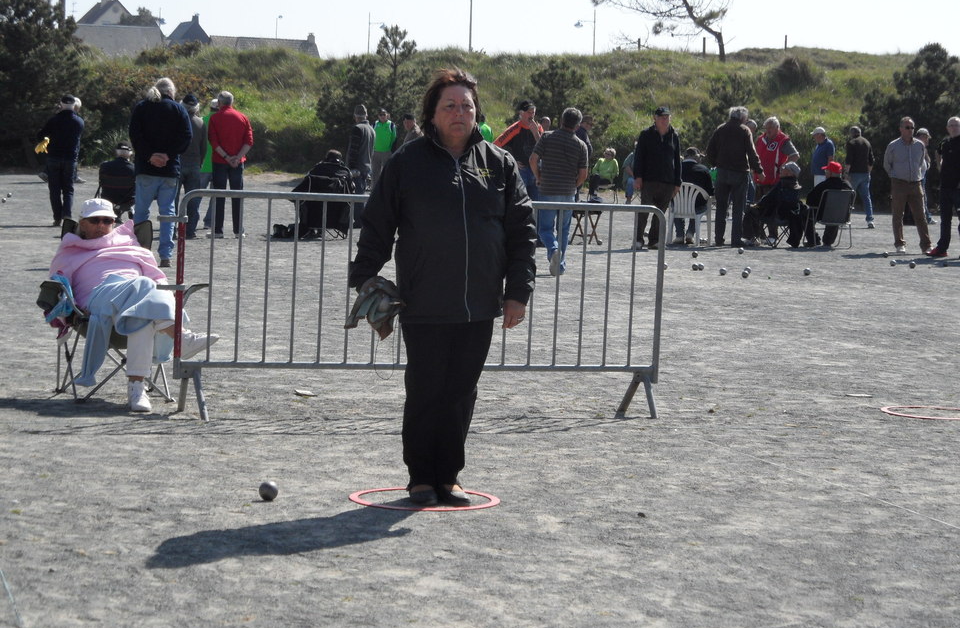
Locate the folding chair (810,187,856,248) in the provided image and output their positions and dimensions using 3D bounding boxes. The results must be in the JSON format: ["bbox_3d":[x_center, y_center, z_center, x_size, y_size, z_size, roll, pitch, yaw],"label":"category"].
[{"bbox_3d":[4.645,-1.259,29.400,0.540,0.790,0.600,1,5,-18],"label":"folding chair"}]

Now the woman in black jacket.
[{"bbox_3d":[-0.140,-0.100,8.600,0.690,1.660,0.400,2,5,-6],"label":"woman in black jacket"}]

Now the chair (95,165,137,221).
[{"bbox_3d":[-5.030,-1.670,31.000,0.780,0.820,0.580,2,5,-2],"label":"chair"}]

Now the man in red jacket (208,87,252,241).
[{"bbox_3d":[-3.094,-1.846,27.400,0.560,1.790,0.380,1,5,-11],"label":"man in red jacket"}]

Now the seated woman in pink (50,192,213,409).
[{"bbox_3d":[-1.810,-0.070,11.480,0.820,1.050,0.820,1,5,-19],"label":"seated woman in pink"}]

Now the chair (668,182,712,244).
[{"bbox_3d":[2.752,-1.307,29.000,0.570,0.820,0.570,3,5,17],"label":"chair"}]

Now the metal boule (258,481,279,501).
[{"bbox_3d":[-0.818,0.684,8.580,0.074,0.074,0.074,2,5,0],"label":"metal boule"}]

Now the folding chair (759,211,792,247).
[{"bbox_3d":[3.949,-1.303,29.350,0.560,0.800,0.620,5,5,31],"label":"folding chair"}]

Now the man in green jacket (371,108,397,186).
[{"bbox_3d":[-1.860,-3.100,42.700,0.520,1.750,0.330,2,5,4],"label":"man in green jacket"}]

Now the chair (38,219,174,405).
[{"bbox_3d":[-1.870,-0.020,11.680,0.850,0.920,0.640,0,5,-20],"label":"chair"}]

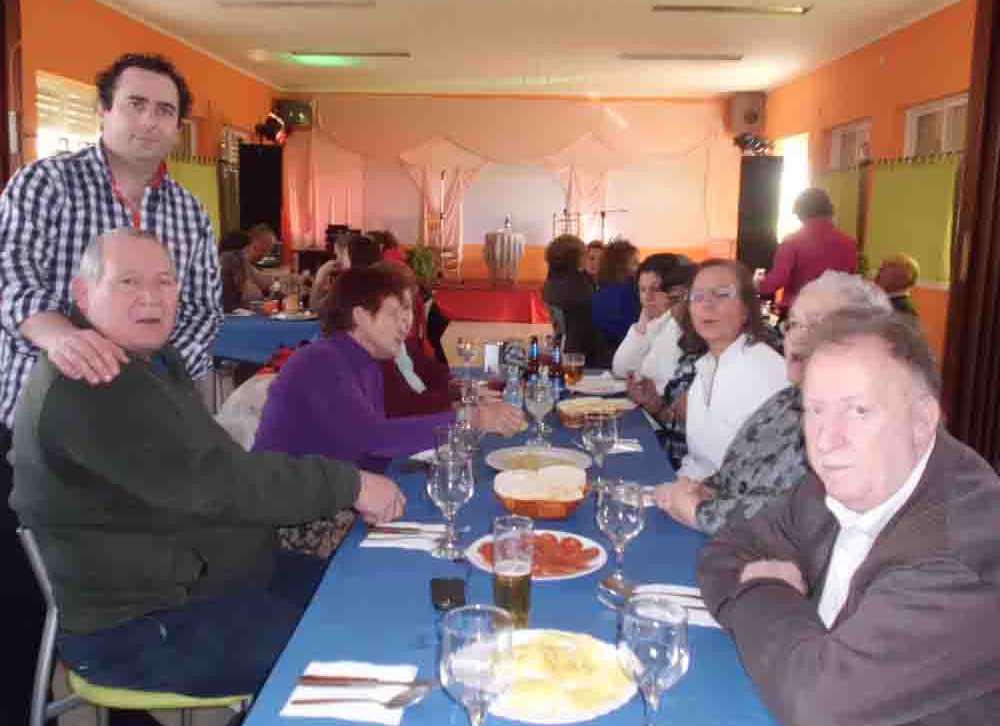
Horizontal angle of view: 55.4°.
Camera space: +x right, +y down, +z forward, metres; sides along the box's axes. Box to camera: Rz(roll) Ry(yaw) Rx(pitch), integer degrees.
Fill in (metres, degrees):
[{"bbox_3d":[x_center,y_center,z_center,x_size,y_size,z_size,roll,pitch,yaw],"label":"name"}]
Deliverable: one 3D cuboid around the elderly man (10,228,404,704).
[{"bbox_3d":[-0.581,0.386,1.949,0.790,1.300,0.530,2,9,10],"label":"elderly man"}]

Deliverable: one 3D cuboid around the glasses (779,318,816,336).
[{"bbox_3d":[0.630,-0.066,1.880,0.137,0.042,0.137,-4,10,-24],"label":"glasses"}]

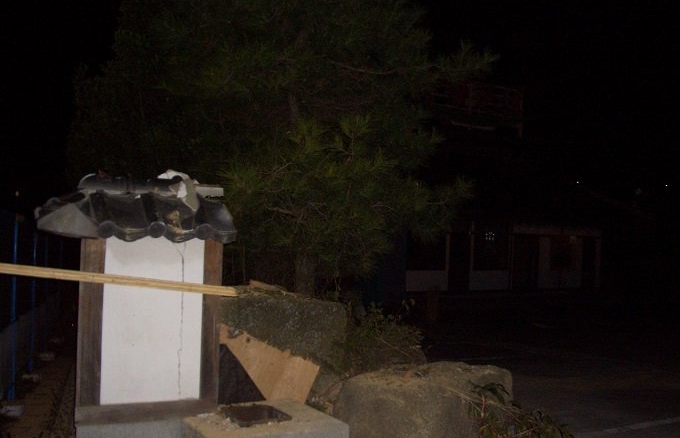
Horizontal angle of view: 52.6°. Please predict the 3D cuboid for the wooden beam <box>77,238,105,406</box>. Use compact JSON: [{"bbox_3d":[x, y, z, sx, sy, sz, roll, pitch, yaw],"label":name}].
[{"bbox_3d":[-1.388,0.551,3.836,0.118,0.934,0.112,2,-2,-24],"label":"wooden beam"}]

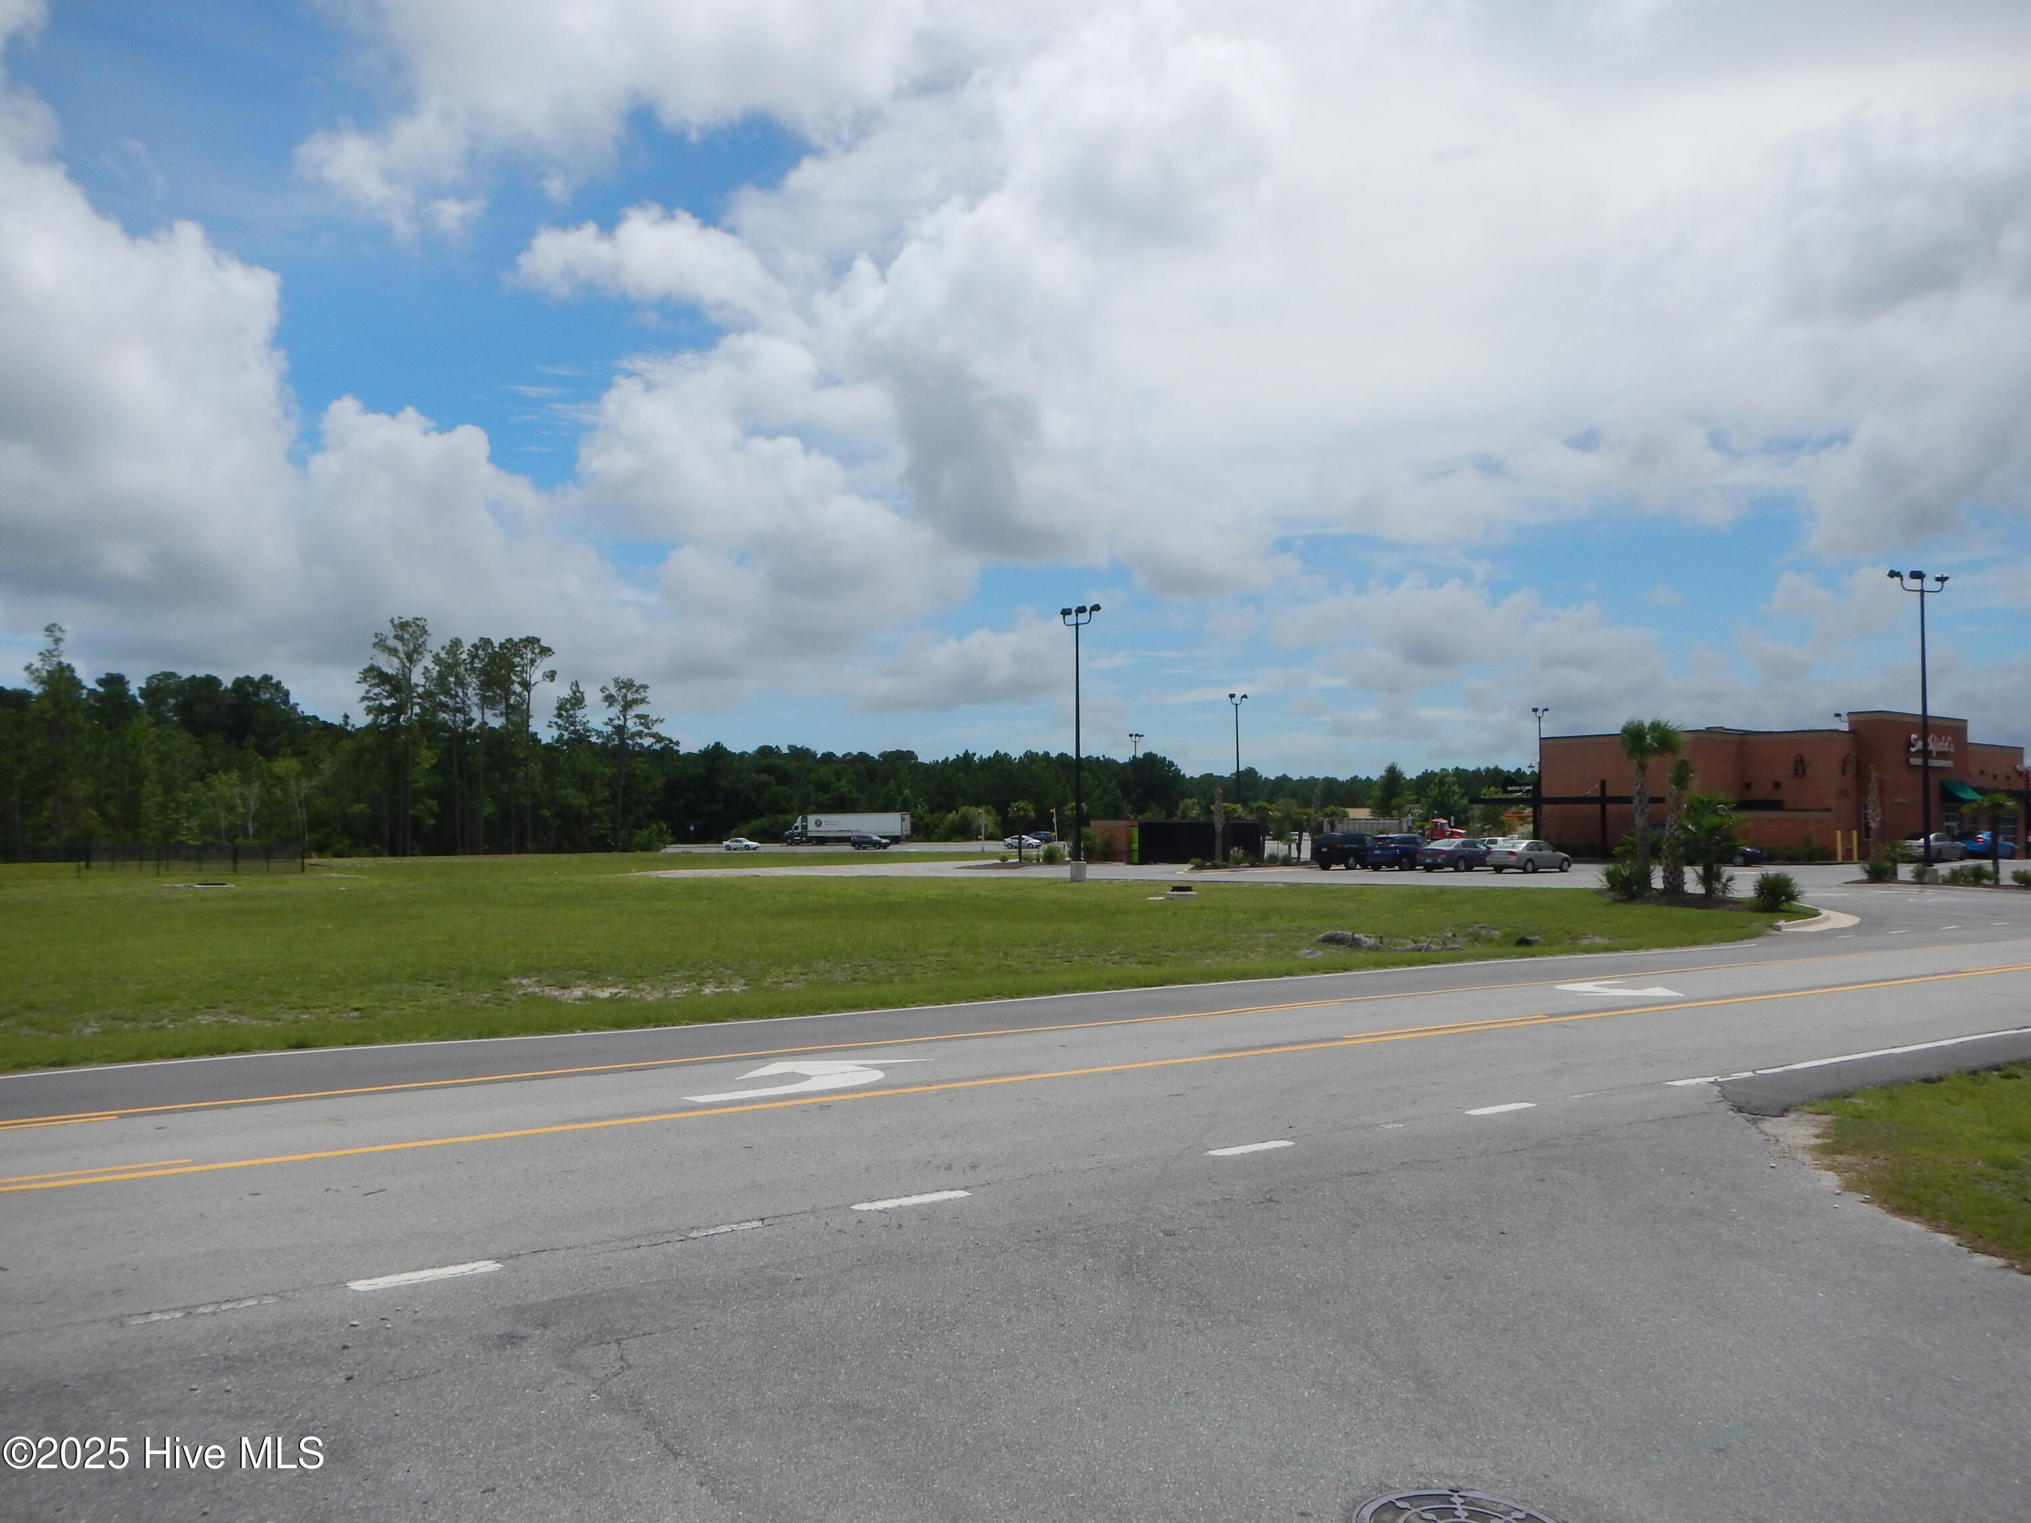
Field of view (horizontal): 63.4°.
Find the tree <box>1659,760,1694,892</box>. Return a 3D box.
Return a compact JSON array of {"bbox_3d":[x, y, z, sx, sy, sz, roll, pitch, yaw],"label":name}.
[{"bbox_3d":[18.303,1.773,45.500,1.000,3.810,1.000,2,-3,-38],"label":"tree"}]

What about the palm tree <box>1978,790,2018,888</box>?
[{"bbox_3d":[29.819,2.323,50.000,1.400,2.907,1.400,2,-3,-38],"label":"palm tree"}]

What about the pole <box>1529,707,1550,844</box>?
[{"bbox_3d":[35.112,1.461,110.000,0.600,10.040,1.600,2,-3,-38],"label":"pole"}]

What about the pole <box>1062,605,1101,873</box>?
[{"bbox_3d":[2.376,-0.669,60.000,0.750,10.135,1.500,2,-3,-38],"label":"pole"}]

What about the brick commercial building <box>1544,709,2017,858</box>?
[{"bbox_3d":[45.643,1.756,96.984,25.600,7.800,16.100,2,-3,-38],"label":"brick commercial building"}]

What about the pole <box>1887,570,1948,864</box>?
[{"bbox_3d":[28.978,-1.085,52.500,0.750,9.999,1.500,2,-3,-38],"label":"pole"}]

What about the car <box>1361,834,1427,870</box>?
[{"bbox_3d":[18.646,4.344,77.478,4.600,1.660,1.840,2,-3,-39],"label":"car"}]

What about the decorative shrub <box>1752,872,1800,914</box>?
[{"bbox_3d":[17.117,2.939,37.000,1.100,0.875,1.100,2,-3,-38],"label":"decorative shrub"}]

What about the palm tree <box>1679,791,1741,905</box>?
[{"bbox_3d":[18.316,2.232,43.200,1.600,2.795,1.600,2,-3,-38],"label":"palm tree"}]

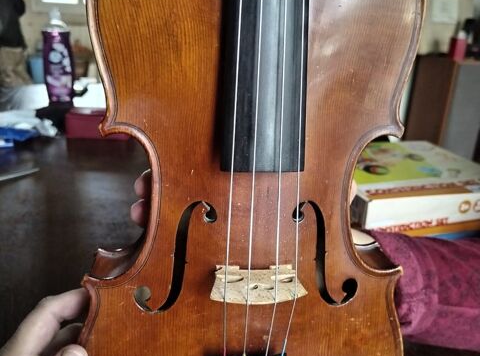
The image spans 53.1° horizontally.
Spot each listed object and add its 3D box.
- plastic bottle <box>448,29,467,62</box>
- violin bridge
[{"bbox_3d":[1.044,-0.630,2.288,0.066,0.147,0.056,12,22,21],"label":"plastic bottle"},{"bbox_3d":[0.008,0.054,0.244,0.047,0.005,0.036,0,18,-6],"label":"violin bridge"}]

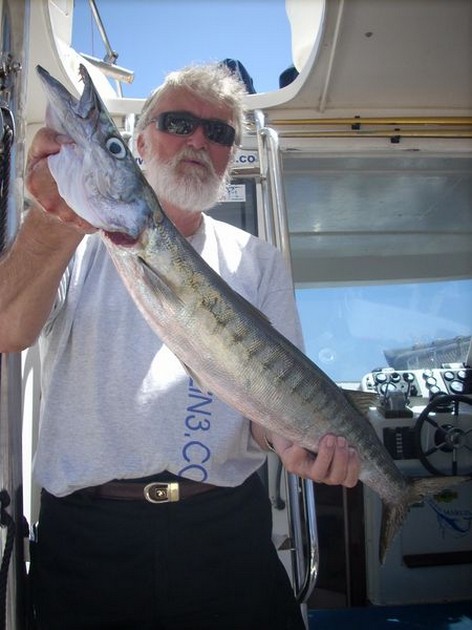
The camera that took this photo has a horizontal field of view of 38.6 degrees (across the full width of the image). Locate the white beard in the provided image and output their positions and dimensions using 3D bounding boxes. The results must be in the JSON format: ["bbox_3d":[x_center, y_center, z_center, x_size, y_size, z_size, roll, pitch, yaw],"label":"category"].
[{"bbox_3d":[-0.091,-0.236,1.205,0.143,0.118,0.110,6,-1,-20],"label":"white beard"}]

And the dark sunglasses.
[{"bbox_3d":[-0.089,-0.324,1.226,0.145,0.048,0.130,6,-1,-20],"label":"dark sunglasses"}]

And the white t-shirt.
[{"bbox_3d":[-0.115,0.060,1.250,0.500,0.505,0.310,1,-4,-6],"label":"white t-shirt"}]

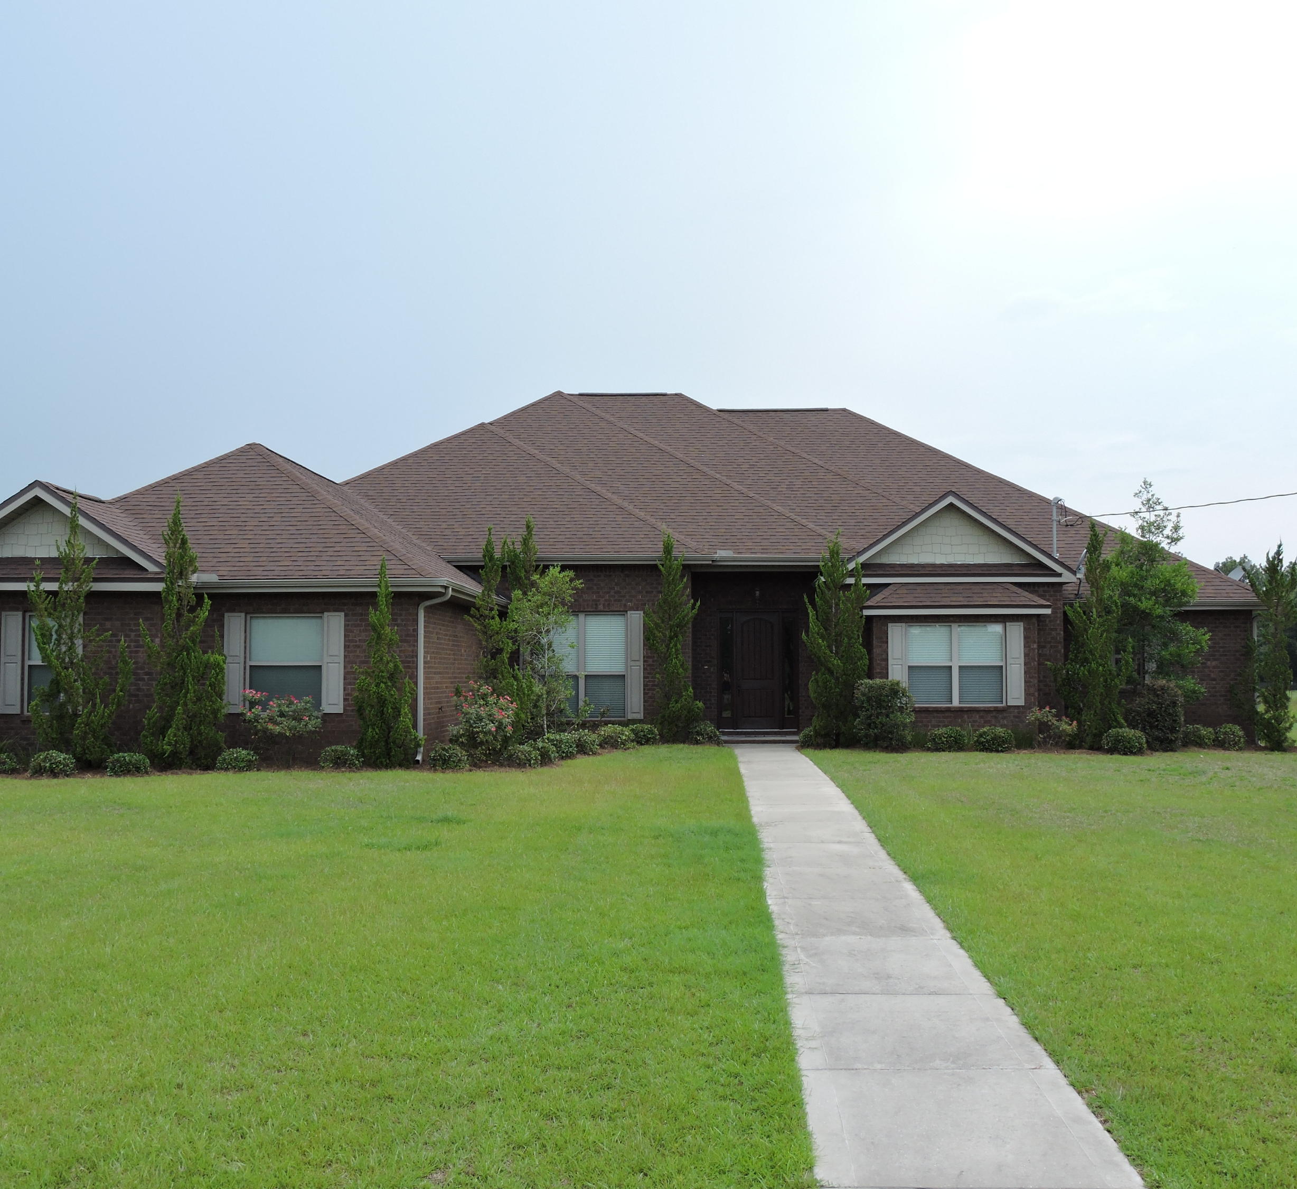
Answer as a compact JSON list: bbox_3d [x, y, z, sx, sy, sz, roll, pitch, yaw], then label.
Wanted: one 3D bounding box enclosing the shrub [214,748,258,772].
[{"bbox_3d":[-5.977,2.405,21.900,0.628,0.348,0.597,0,-3,2],"label":"shrub"}]

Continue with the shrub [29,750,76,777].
[{"bbox_3d":[-8.445,2.394,21.400,0.666,0.394,0.633,0,-3,2],"label":"shrub"}]

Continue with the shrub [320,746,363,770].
[{"bbox_3d":[-4.501,2.391,22.100,0.652,0.388,0.619,0,-3,2],"label":"shrub"}]

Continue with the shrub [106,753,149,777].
[{"bbox_3d":[-7.418,2.423,21.500,0.652,0.359,0.619,0,-3,2],"label":"shrub"}]

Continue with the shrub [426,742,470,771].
[{"bbox_3d":[-2.925,2.373,22.100,0.616,0.425,0.585,0,-3,2],"label":"shrub"}]

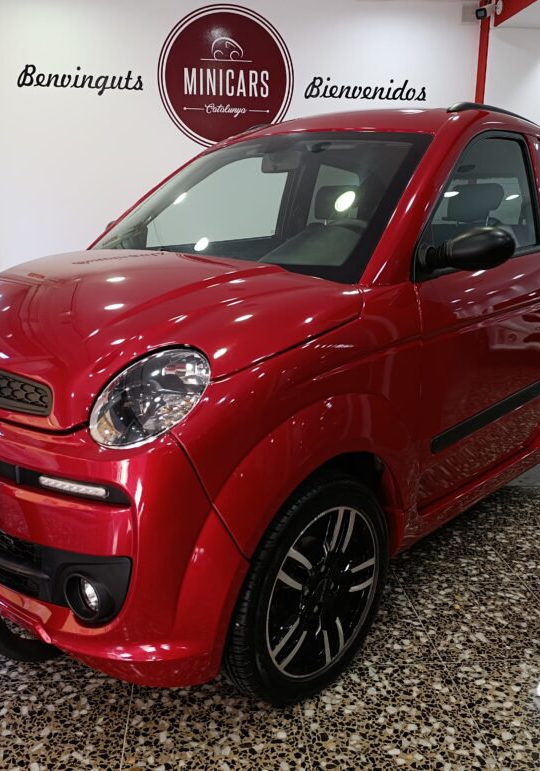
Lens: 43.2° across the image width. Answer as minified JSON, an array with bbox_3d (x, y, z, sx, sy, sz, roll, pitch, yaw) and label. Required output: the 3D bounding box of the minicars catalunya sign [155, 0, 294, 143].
[{"bbox_3d":[-0.303,-2.167,4.823,0.961,0.961,0.030,-1,13,-6],"label":"minicars catalunya sign"}]

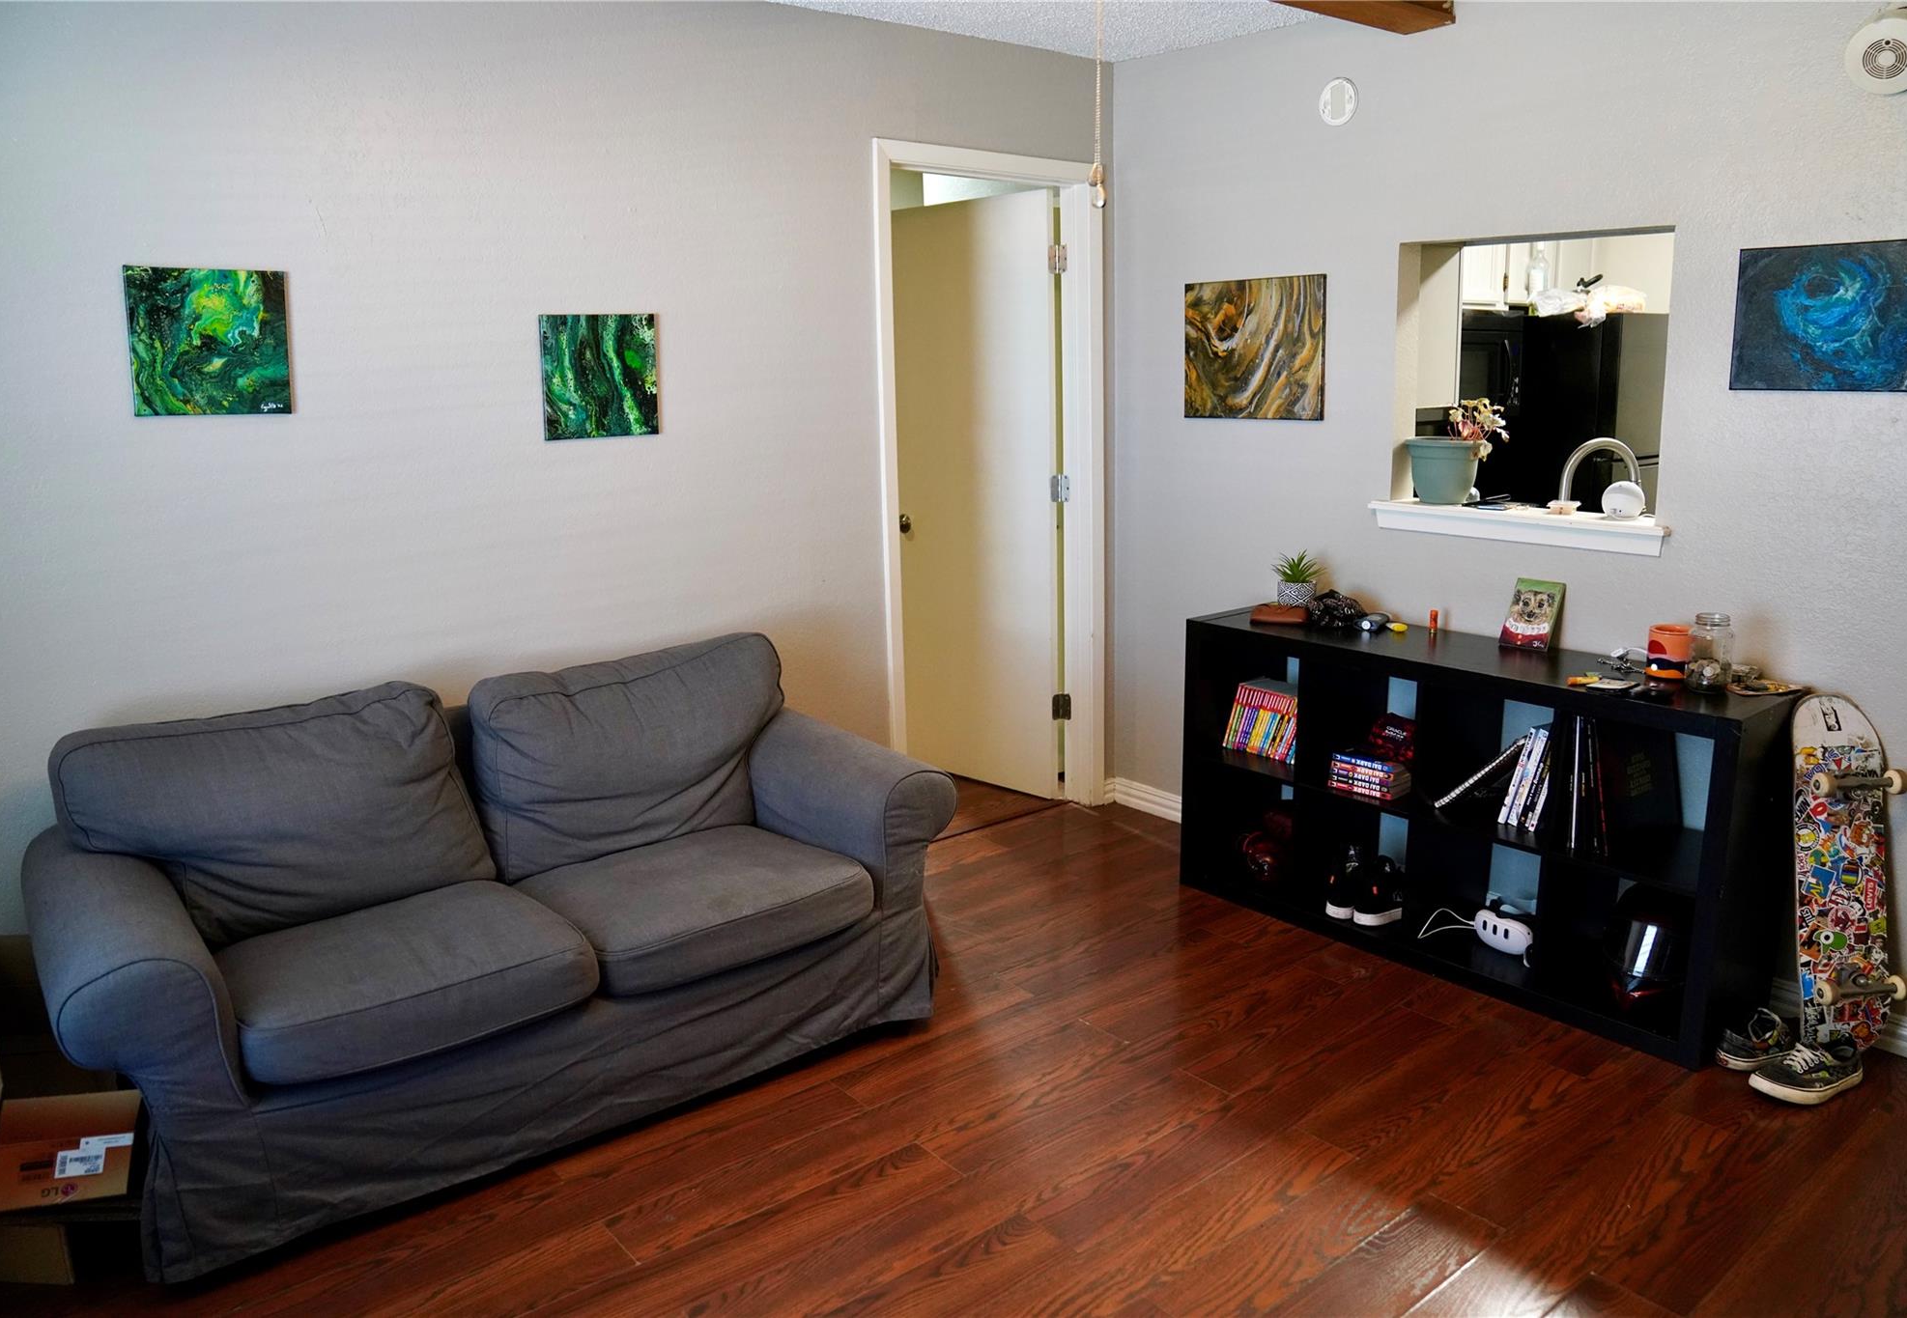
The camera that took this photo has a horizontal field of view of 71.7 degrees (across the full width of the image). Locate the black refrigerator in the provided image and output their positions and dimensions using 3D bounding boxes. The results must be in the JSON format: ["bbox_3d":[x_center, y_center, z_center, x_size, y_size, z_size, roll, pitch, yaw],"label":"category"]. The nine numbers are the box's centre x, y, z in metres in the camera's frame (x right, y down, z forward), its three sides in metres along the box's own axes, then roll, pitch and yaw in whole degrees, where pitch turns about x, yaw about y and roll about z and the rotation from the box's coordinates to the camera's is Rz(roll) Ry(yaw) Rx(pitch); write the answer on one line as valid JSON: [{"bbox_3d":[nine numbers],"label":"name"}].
[{"bbox_3d":[2.619,-0.628,5.722,0.750,1.670,0.780,-12,16,-39],"label":"black refrigerator"}]

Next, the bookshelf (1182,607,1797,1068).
[{"bbox_3d":[1.294,0.369,3.411,0.390,0.790,1.490,-11,16,-38],"label":"bookshelf"}]

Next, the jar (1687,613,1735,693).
[{"bbox_3d":[1.656,-0.017,2.884,0.091,0.168,0.091,-12,16,-39],"label":"jar"}]

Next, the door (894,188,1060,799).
[{"bbox_3d":[0.052,-0.560,4.718,0.762,2.032,0.035,11,17,43],"label":"door"}]

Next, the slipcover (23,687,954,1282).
[{"bbox_3d":[-0.957,0.492,2.876,1.780,0.865,0.870,-11,16,-37],"label":"slipcover"}]

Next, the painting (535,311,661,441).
[{"bbox_3d":[-0.864,-0.695,3.252,0.303,0.298,0.020,-11,16,-38],"label":"painting"}]

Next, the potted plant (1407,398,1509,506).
[{"bbox_3d":[1.376,-0.557,3.559,0.210,0.280,0.240,-11,16,-38],"label":"potted plant"}]

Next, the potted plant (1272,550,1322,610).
[{"bbox_3d":[1.000,-0.225,3.845,0.140,0.180,0.140,-1,12,0],"label":"potted plant"}]

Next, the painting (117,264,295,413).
[{"bbox_3d":[-1.513,-0.643,2.677,0.302,0.300,0.020,-12,16,-39],"label":"painting"}]

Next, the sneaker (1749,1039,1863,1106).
[{"bbox_3d":[1.782,0.844,2.738,0.285,0.100,0.110,-4,13,-12],"label":"sneaker"}]

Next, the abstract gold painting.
[{"bbox_3d":[0.876,-0.914,3.898,0.020,0.406,0.508,-12,16,-39],"label":"abstract gold painting"}]

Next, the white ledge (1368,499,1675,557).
[{"bbox_3d":[1.469,-0.348,3.442,0.160,0.078,0.830,-11,16,-38],"label":"white ledge"}]

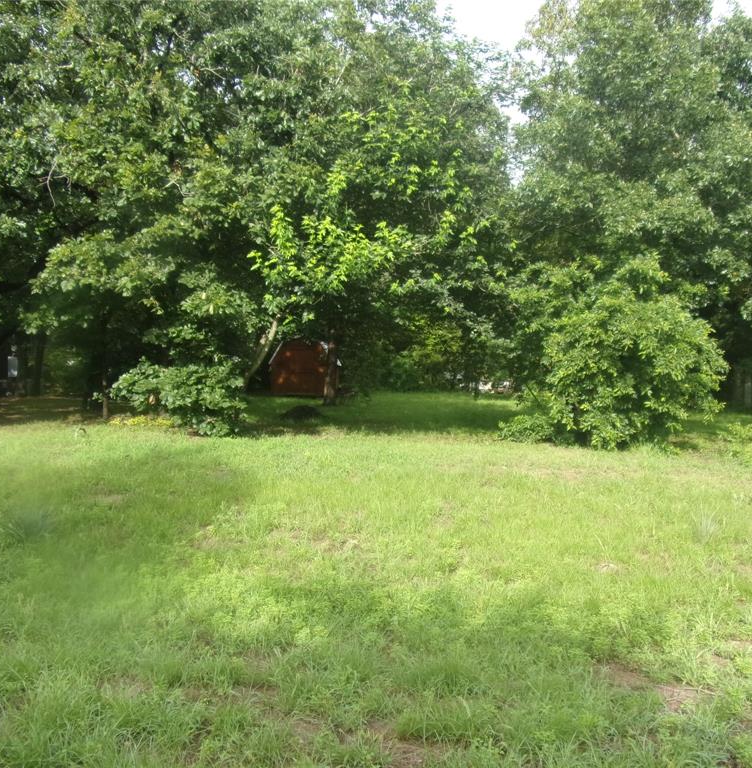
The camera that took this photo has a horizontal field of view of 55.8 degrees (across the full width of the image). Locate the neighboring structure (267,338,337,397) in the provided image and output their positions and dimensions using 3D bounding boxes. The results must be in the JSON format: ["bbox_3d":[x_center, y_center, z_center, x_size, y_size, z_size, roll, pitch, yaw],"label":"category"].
[{"bbox_3d":[-3.424,-0.814,34.000,3.200,2.750,3.900,0,2,0],"label":"neighboring structure"}]

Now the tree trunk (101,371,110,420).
[{"bbox_3d":[-7.467,0.317,19.600,0.200,1.380,0.200,0,2,0],"label":"tree trunk"}]

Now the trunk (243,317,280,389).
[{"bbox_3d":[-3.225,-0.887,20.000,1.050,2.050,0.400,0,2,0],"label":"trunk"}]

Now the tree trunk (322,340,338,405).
[{"bbox_3d":[-1.730,-0.437,27.000,0.500,2.450,0.450,0,2,0],"label":"tree trunk"}]

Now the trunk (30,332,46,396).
[{"bbox_3d":[-15.234,-0.879,32.000,0.600,2.900,0.550,0,2,0],"label":"trunk"}]

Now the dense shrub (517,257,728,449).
[{"bbox_3d":[4.965,-0.634,14.300,4.200,3.800,3.600,0,2,0],"label":"dense shrub"}]

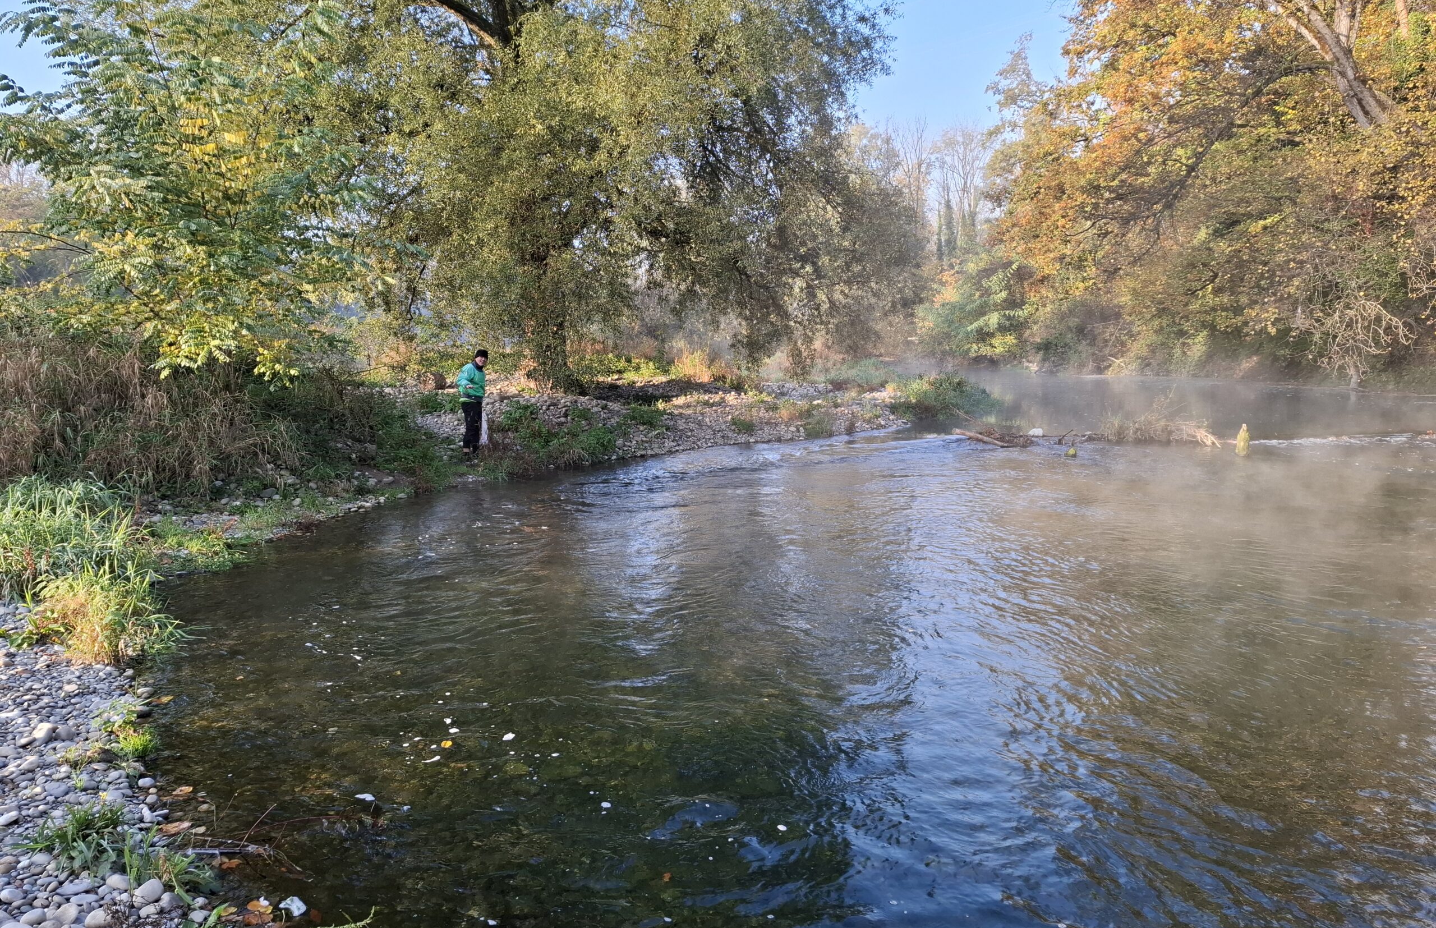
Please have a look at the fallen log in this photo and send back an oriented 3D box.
[{"bbox_3d":[5.111,-0.495,18.250,1.230,0.150,0.160,13,11,19],"label":"fallen log"}]

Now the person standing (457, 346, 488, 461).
[{"bbox_3d":[-3.854,-0.944,15.000,0.420,1.720,0.520,4,8,32],"label":"person standing"}]

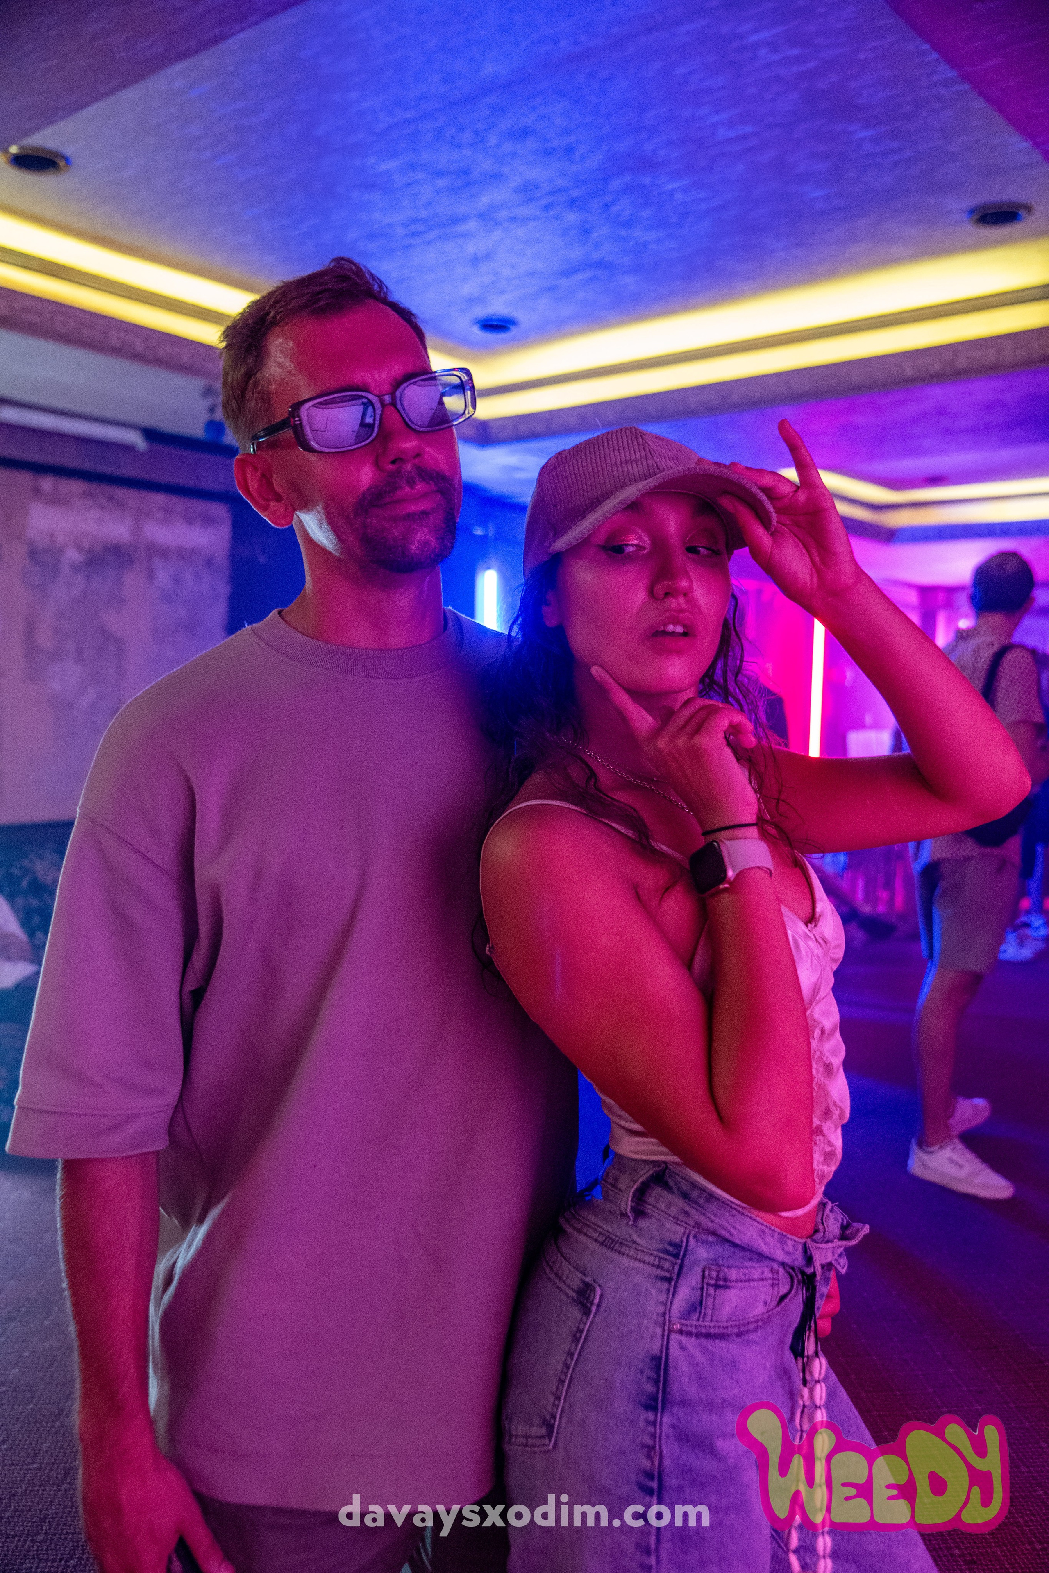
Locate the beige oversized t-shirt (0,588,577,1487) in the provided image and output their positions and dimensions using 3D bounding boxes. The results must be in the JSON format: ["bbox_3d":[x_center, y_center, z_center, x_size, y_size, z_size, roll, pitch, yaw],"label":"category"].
[{"bbox_3d":[-0.135,0.200,1.130,0.580,0.690,0.310,1,4,-23],"label":"beige oversized t-shirt"}]

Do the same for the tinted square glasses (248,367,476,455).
[{"bbox_3d":[-0.135,-0.290,1.085,0.149,0.050,0.148,-19,13,-25],"label":"tinted square glasses"}]

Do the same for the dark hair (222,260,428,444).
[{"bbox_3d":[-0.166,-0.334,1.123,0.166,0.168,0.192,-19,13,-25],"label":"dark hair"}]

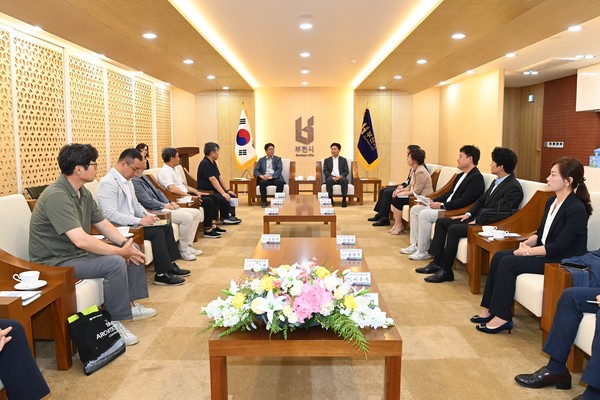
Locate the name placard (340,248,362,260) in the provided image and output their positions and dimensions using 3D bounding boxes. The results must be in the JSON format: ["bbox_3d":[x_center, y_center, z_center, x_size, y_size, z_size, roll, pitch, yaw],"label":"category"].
[{"bbox_3d":[0.349,0.367,2.736,0.150,0.082,0.070,0,9,1],"label":"name placard"}]

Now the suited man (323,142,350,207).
[{"bbox_3d":[0.702,-0.511,7.699,0.540,1.170,0.800,0,9,3],"label":"suited man"}]

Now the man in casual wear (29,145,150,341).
[{"bbox_3d":[-1.351,0.255,2.556,0.800,1.220,0.550,-1,9,-7],"label":"man in casual wear"}]

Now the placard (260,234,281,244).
[{"bbox_3d":[-0.245,0.337,3.442,0.157,0.080,0.060,0,8,0],"label":"placard"}]

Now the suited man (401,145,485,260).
[{"bbox_3d":[1.534,0.003,4.291,0.840,1.190,0.520,1,9,6],"label":"suited man"}]

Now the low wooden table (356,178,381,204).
[{"bbox_3d":[1.328,-0.168,7.790,0.460,0.465,0.460,0,9,1],"label":"low wooden table"}]

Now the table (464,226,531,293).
[{"bbox_3d":[1.639,0.532,3.085,0.520,0.510,0.420,0,9,1],"label":"table"}]

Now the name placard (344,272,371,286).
[{"bbox_3d":[0.358,0.480,2.462,0.157,0.080,0.060,0,8,0],"label":"name placard"}]

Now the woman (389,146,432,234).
[{"bbox_3d":[1.602,-0.113,5.691,0.680,1.240,0.450,0,8,3],"label":"woman"}]

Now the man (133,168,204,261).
[{"bbox_3d":[-1.447,0.019,4.252,0.840,1.170,0.520,0,9,1],"label":"man"}]

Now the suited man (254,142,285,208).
[{"bbox_3d":[-0.568,-0.512,7.704,0.580,1.170,0.820,-1,9,-7],"label":"suited man"}]

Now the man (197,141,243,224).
[{"bbox_3d":[-1.312,-0.265,6.490,0.780,1.310,0.500,-1,8,-5],"label":"man"}]

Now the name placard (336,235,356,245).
[{"bbox_3d":[0.395,0.339,3.427,0.157,0.080,0.060,0,8,0],"label":"name placard"}]

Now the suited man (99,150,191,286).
[{"bbox_3d":[-1.472,0.149,3.792,0.830,1.270,0.520,1,8,6],"label":"suited man"}]

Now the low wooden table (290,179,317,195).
[{"bbox_3d":[0.115,-0.187,8.764,0.500,0.500,0.500,0,8,0],"label":"low wooden table"}]

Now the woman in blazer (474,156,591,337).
[{"bbox_3d":[1.661,0.314,2.833,0.820,1.220,0.480,0,8,0],"label":"woman in blazer"}]

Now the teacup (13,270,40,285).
[{"bbox_3d":[-1.450,0.414,2.122,0.120,0.060,0.095,1,9,9],"label":"teacup"}]

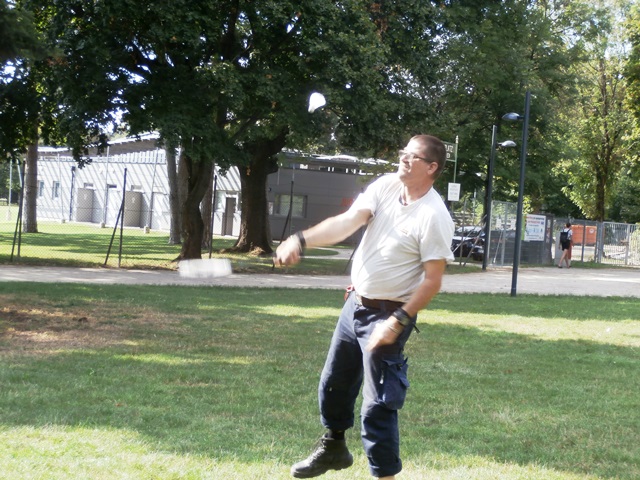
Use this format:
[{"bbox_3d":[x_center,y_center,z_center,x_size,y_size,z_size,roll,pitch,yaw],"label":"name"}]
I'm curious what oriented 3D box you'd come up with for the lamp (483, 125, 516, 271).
[{"bbox_3d":[5.466,-1.244,38.101,0.750,4.436,0.340,4,1,18],"label":"lamp"}]

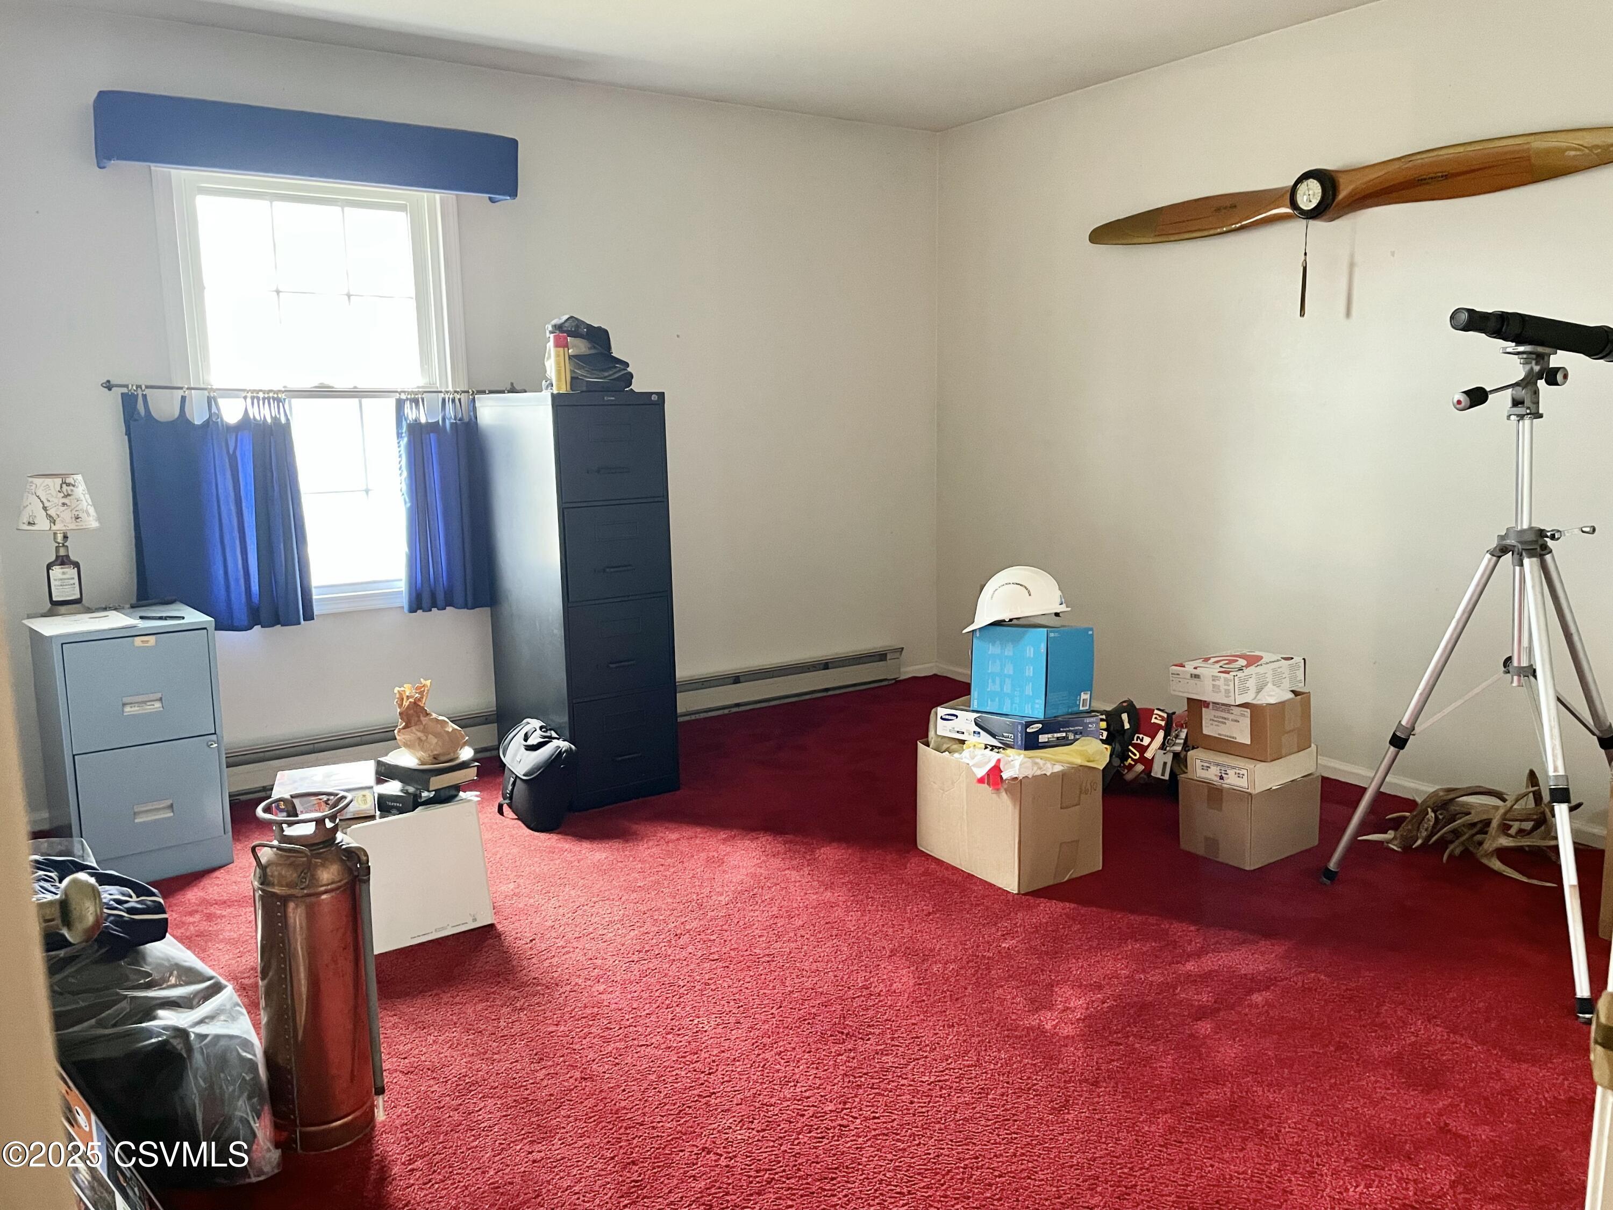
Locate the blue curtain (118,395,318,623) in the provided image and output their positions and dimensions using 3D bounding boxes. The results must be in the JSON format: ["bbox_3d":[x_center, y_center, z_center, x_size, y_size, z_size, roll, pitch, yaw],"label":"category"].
[{"bbox_3d":[-1.876,-0.296,3.883,0.515,0.755,0.090,-7,11,-33],"label":"blue curtain"}]

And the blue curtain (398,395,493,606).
[{"bbox_3d":[-1.254,-0.350,4.283,0.371,0.766,0.090,-7,11,-33],"label":"blue curtain"}]

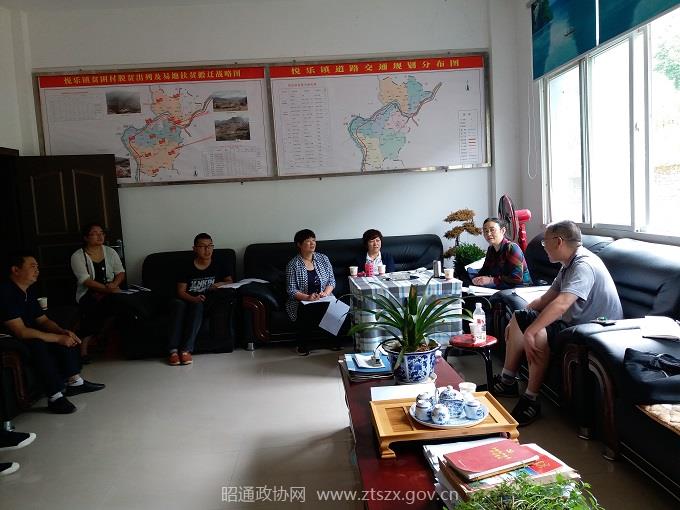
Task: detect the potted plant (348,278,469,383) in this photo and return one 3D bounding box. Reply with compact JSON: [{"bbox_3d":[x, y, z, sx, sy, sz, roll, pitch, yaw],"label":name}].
[{"bbox_3d":[0.353,0.375,2.806,0.630,0.507,0.600,-4,6,-3],"label":"potted plant"}]

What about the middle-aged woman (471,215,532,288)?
[{"bbox_3d":[1.282,0.254,4.711,0.720,1.146,0.520,-6,6,-19],"label":"middle-aged woman"}]

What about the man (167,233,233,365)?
[{"bbox_3d":[-1.327,0.373,5.218,0.570,1.139,0.780,-4,6,-6],"label":"man"}]

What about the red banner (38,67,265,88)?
[{"bbox_3d":[-1.958,-1.861,5.771,2.340,0.121,0.020,-4,6,-3],"label":"red banner"}]

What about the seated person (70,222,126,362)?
[{"bbox_3d":[-2.368,0.332,5.436,0.540,1.306,0.750,-5,6,-11],"label":"seated person"}]

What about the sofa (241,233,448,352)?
[{"bbox_3d":[0.094,0.325,5.665,2.150,0.950,0.920,-4,6,-4],"label":"sofa"}]

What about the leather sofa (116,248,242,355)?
[{"bbox_3d":[-1.560,0.462,5.566,1.040,0.920,0.850,-4,6,-3],"label":"leather sofa"}]

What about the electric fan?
[{"bbox_3d":[1.753,0.060,5.341,0.400,1.348,0.440,-4,6,-3],"label":"electric fan"}]

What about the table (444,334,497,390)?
[{"bbox_3d":[0.863,0.760,3.591,0.340,0.428,0.340,-4,6,-4],"label":"table"}]

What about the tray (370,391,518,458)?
[{"bbox_3d":[0.404,0.677,2.233,0.523,0.080,0.355,-4,6,-3],"label":"tray"}]

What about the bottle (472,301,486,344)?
[{"bbox_3d":[0.842,0.407,3.311,0.068,0.239,0.068,-4,6,-3],"label":"bottle"}]

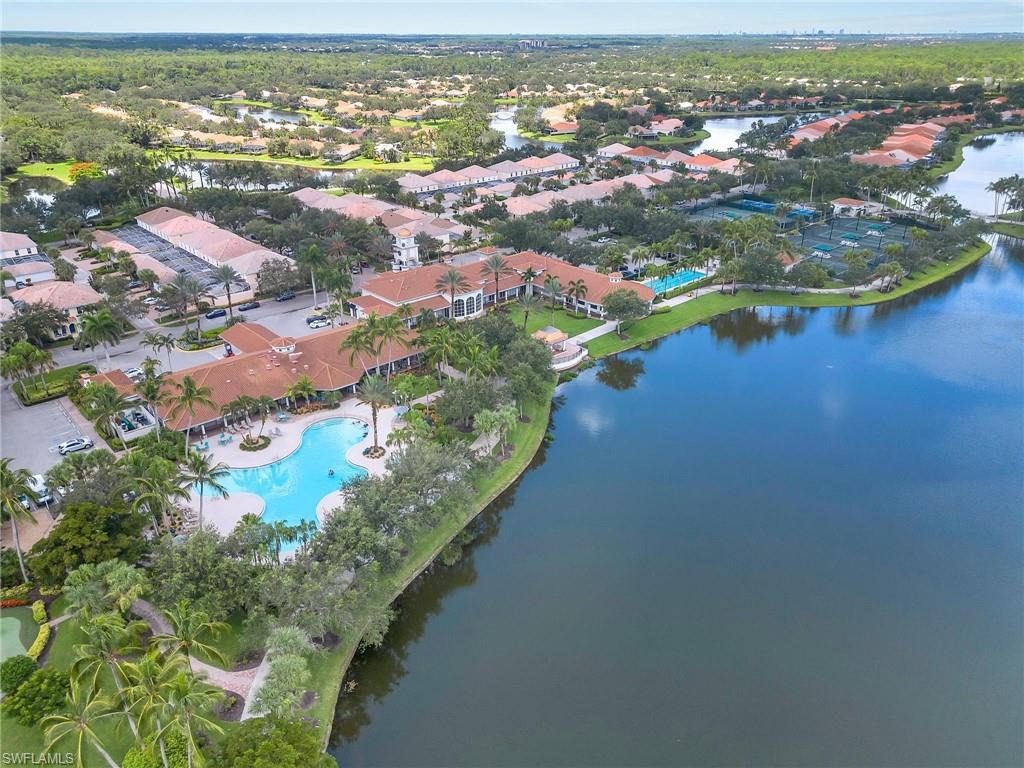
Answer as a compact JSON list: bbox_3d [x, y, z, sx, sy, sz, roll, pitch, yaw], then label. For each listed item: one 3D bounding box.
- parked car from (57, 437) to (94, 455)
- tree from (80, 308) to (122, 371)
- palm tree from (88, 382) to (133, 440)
[{"bbox_3d":[-67.700,9.280,110.000,4.600,1.600,1.870,-20,33,-35],"label":"parked car"},{"bbox_3d":[-81.400,-8.260,142.640,8.520,13.210,8.520,-15,30,-28],"label":"tree"},{"bbox_3d":[-65.100,5.540,117.280,7.970,11.200,7.970,-16,31,-29],"label":"palm tree"}]

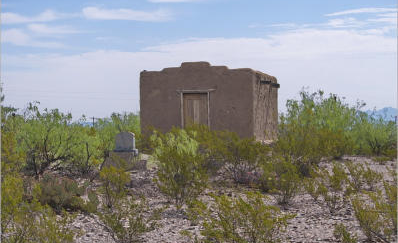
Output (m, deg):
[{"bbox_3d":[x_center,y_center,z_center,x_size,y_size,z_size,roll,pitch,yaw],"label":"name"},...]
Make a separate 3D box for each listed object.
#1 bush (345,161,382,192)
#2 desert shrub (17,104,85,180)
[{"bbox_3d":[2.876,0.961,18.100,0.664,0.559,0.580,0,0,0],"label":"bush"},{"bbox_3d":[-3.055,0.391,21.300,1.317,1.563,1.251,0,0,0],"label":"desert shrub"}]

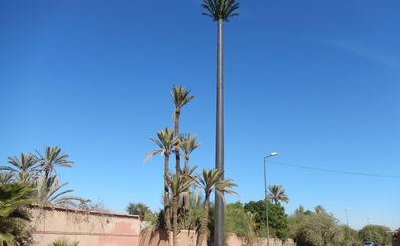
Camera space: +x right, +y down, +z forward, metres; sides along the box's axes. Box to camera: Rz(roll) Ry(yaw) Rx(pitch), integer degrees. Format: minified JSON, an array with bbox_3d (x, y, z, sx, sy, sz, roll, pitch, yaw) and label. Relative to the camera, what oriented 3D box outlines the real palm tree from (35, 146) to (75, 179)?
[{"bbox_3d":[-14.654,6.814,27.808,4.000,9.460,4.000,13,-24,-25],"label":"real palm tree"}]

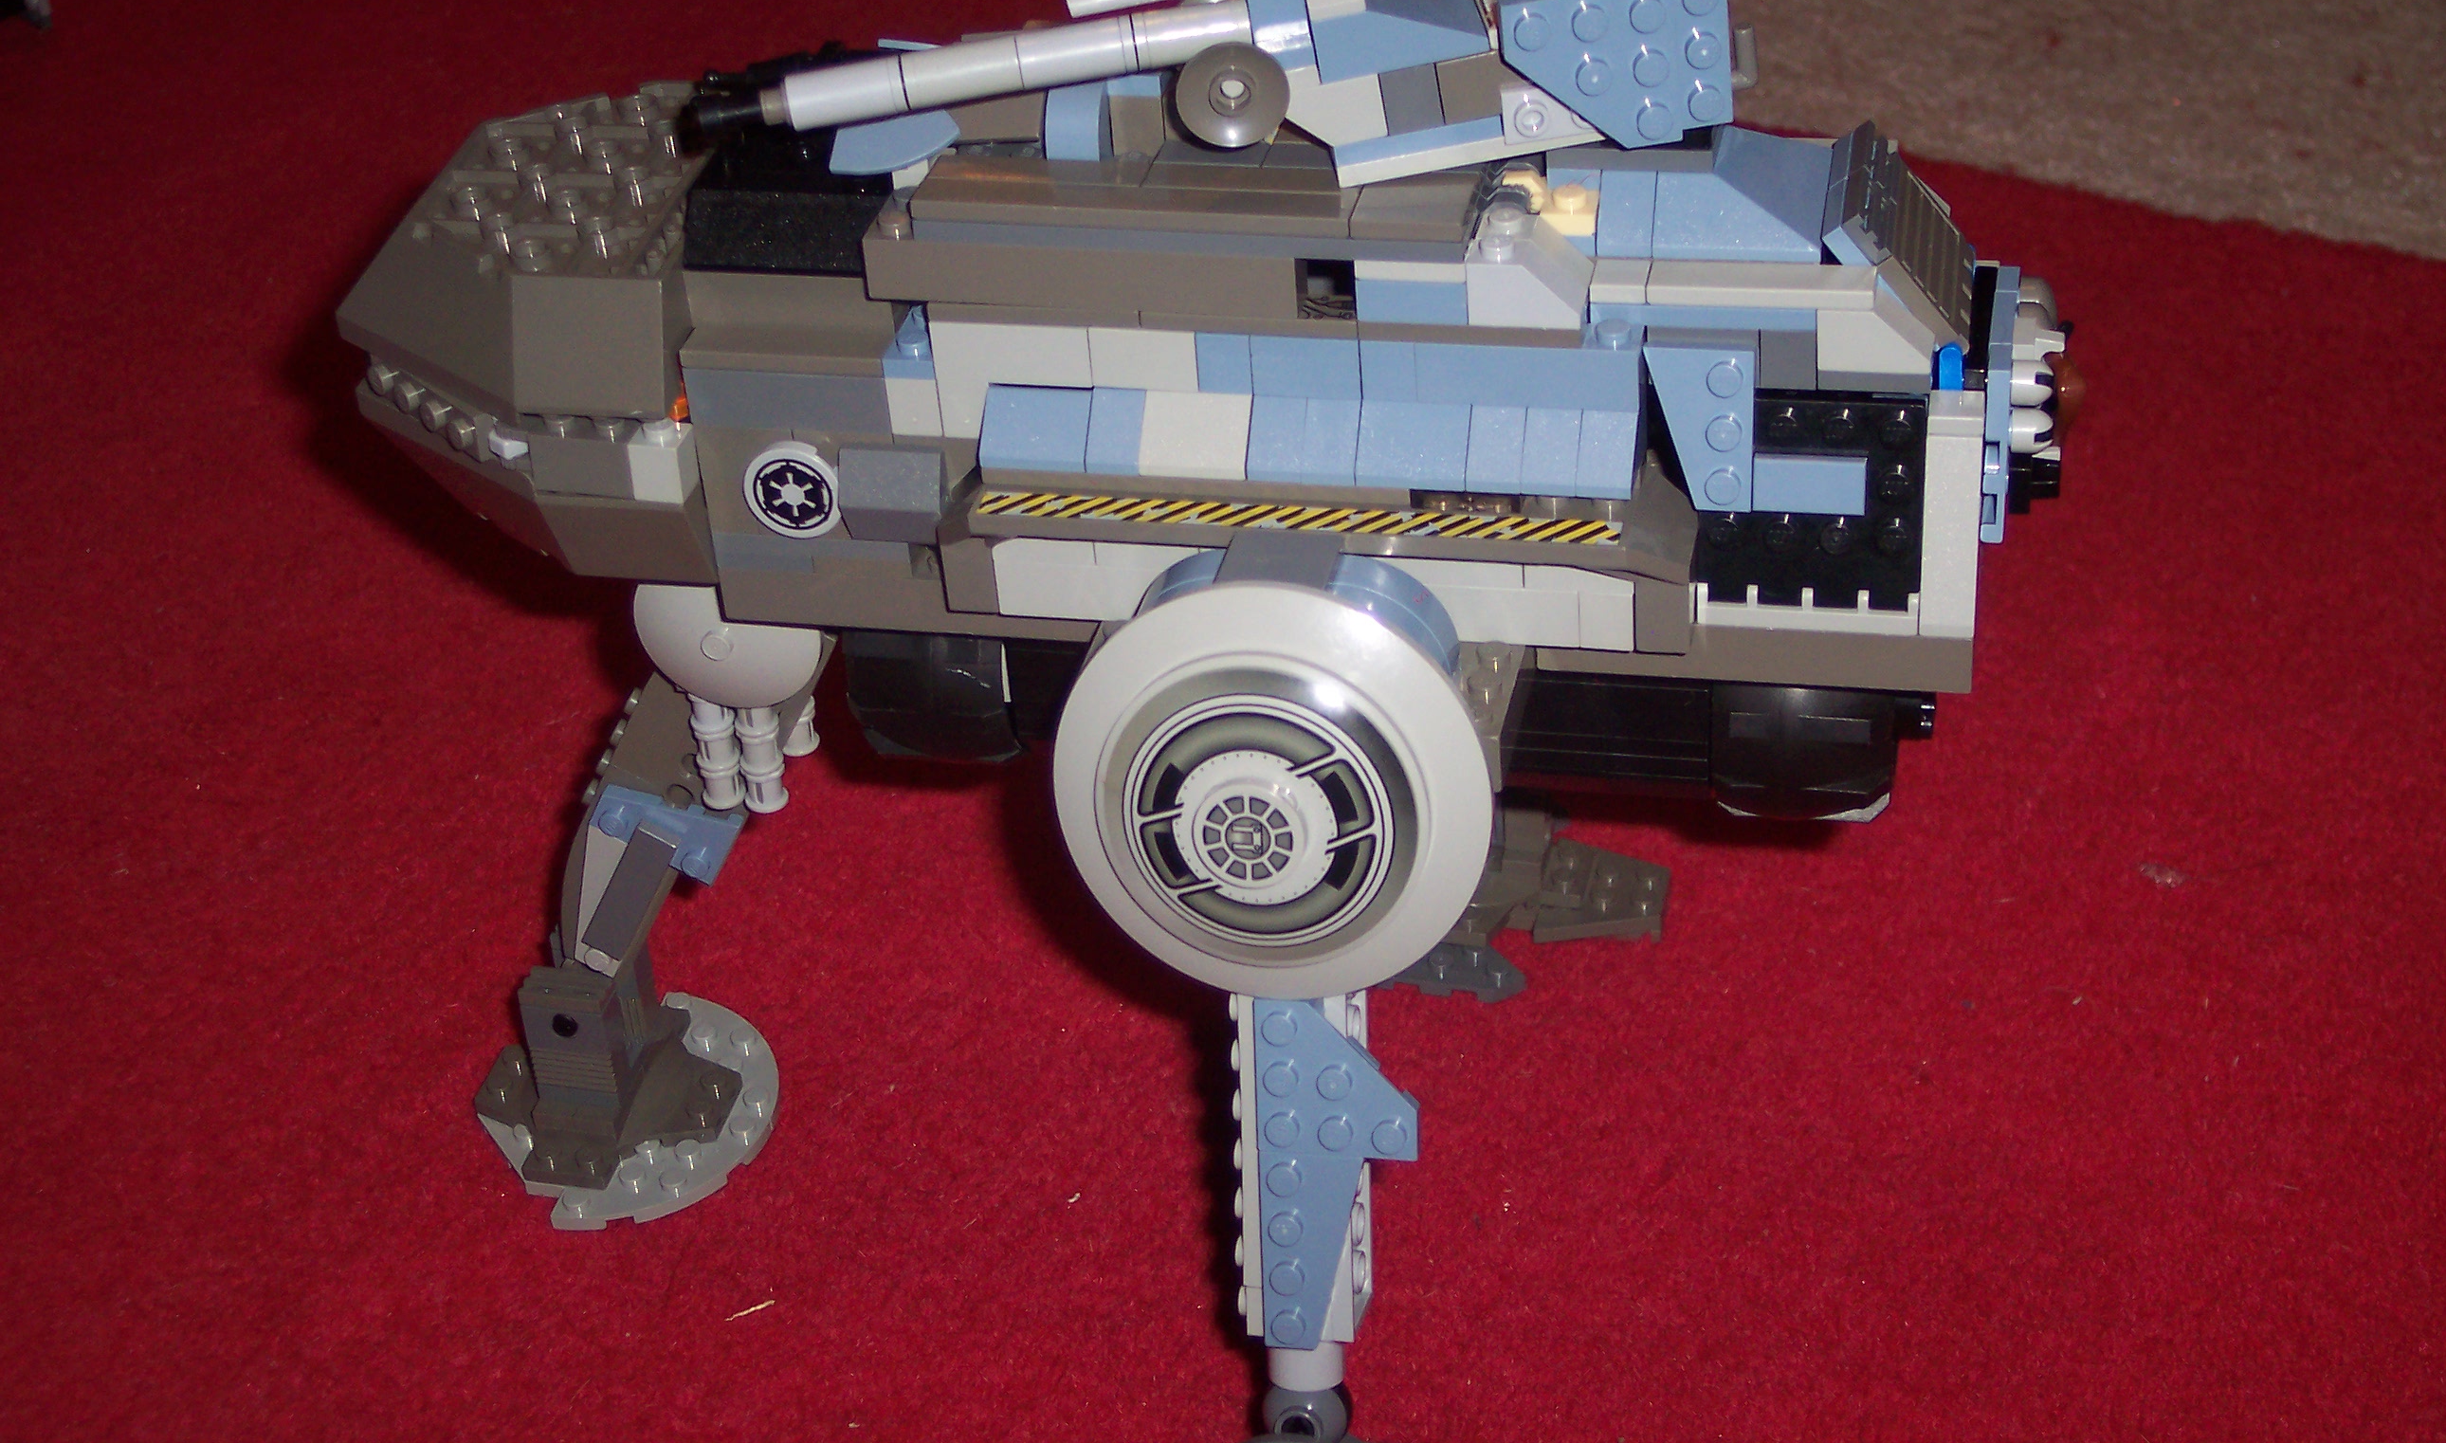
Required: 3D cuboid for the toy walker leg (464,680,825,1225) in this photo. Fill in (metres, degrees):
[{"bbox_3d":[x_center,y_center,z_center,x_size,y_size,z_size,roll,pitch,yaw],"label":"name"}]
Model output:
[{"bbox_3d":[-0.105,0.029,0.641,0.084,0.114,0.064,3,34,12],"label":"toy walker leg"}]

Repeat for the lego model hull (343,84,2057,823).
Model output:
[{"bbox_3d":[-0.007,-0.044,0.566,0.269,0.114,0.084,3,34,12],"label":"lego model hull"}]

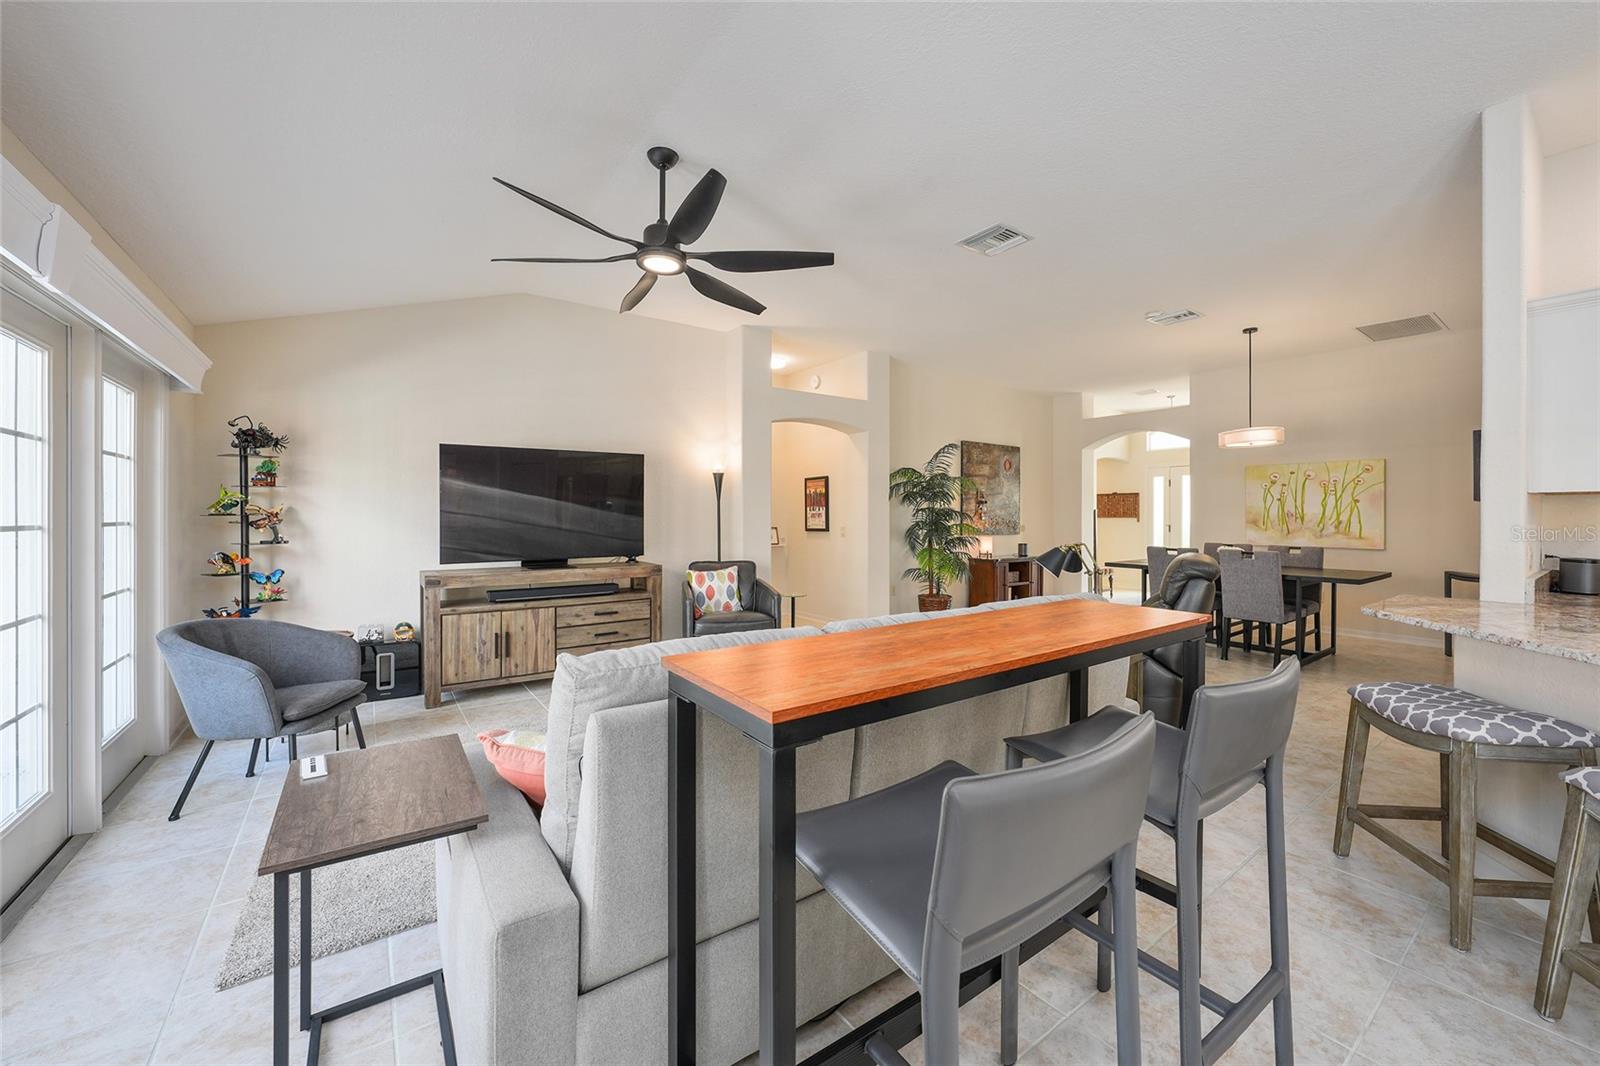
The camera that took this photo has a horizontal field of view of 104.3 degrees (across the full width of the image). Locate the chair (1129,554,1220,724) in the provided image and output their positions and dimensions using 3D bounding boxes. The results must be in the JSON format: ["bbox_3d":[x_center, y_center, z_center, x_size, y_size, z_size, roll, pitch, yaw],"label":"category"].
[{"bbox_3d":[1.930,0.621,3.750,0.920,1.030,0.820,1,1,40],"label":"chair"}]

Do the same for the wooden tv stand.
[{"bbox_3d":[-1.877,0.682,4.653,1.600,0.850,0.450,-1,1,-35],"label":"wooden tv stand"}]

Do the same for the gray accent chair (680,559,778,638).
[{"bbox_3d":[-0.550,0.673,5.020,0.710,0.845,0.720,0,1,-26],"label":"gray accent chair"}]

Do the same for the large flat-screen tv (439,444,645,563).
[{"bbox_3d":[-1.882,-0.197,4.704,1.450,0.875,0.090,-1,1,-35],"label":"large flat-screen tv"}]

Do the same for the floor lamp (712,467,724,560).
[{"bbox_3d":[-0.716,0.255,5.497,0.250,1.650,0.250,-1,1,-35],"label":"floor lamp"}]

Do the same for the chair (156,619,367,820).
[{"bbox_3d":[-2.420,0.780,2.790,0.670,0.775,0.690,0,1,0],"label":"chair"}]

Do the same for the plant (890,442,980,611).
[{"bbox_3d":[1.470,0.030,6.760,0.980,2.020,0.920,0,1,0],"label":"plant"}]

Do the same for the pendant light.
[{"bbox_3d":[4.168,-1.338,5.754,0.615,1.080,0.615,-1,1,-35],"label":"pendant light"}]

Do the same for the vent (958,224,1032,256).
[{"bbox_3d":[1.220,-1.810,3.881,0.340,0.035,0.340,-1,1,-35],"label":"vent"}]

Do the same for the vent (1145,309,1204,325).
[{"bbox_3d":[3.265,-1.859,5.391,0.340,0.035,0.340,-1,1,-35],"label":"vent"}]

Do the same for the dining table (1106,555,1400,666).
[{"bbox_3d":[4.065,0.696,5.798,0.950,0.750,1.970,-1,1,-35],"label":"dining table"}]

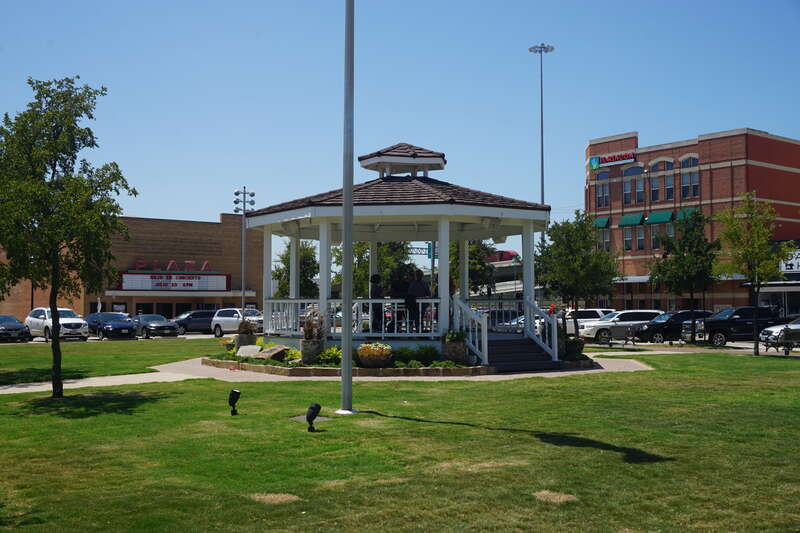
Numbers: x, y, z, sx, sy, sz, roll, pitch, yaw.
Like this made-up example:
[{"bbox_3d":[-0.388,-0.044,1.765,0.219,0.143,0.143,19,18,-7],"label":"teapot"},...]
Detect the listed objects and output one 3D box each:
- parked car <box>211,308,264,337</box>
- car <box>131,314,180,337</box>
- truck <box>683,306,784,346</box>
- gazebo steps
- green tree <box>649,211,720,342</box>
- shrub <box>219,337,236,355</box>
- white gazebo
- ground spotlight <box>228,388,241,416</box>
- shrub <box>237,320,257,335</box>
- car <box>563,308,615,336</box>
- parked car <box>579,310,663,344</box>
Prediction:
[{"bbox_3d":[-9.687,3.492,54.907,1.900,1.760,4.750,2,-3,-38],"label":"parked car"},{"bbox_3d":[-14.800,3.550,52.901,1.880,1.400,4.750,2,-3,-35],"label":"car"},{"bbox_3d":[17.313,2.947,44.320,5.800,1.880,2.020,1,-2,-15],"label":"truck"},{"bbox_3d":[2.584,2.078,20.836,2.300,0.670,1.200,2,-3,-37],"label":"gazebo steps"},{"bbox_3d":[13.173,0.496,41.011,3.300,6.160,3.300,0,-2,0],"label":"green tree"},{"bbox_3d":[-4.657,2.150,24.135,0.520,0.490,0.520,0,-2,0],"label":"shrub"},{"bbox_3d":[0.297,-0.493,23.758,7.900,5.850,8.500,2,-3,-37],"label":"white gazebo"},{"bbox_3d":[-2.240,1.857,11.986,0.160,0.350,0.130,1,-2,-16],"label":"ground spotlight"},{"bbox_3d":[-3.943,1.577,22.856,0.480,0.370,0.480,0,-2,0],"label":"shrub"},{"bbox_3d":[11.816,3.587,55.902,4.900,1.820,1.920,1,-2,-22],"label":"car"},{"bbox_3d":[12.200,3.277,49.409,4.850,1.830,1.930,1,-2,-23],"label":"parked car"}]

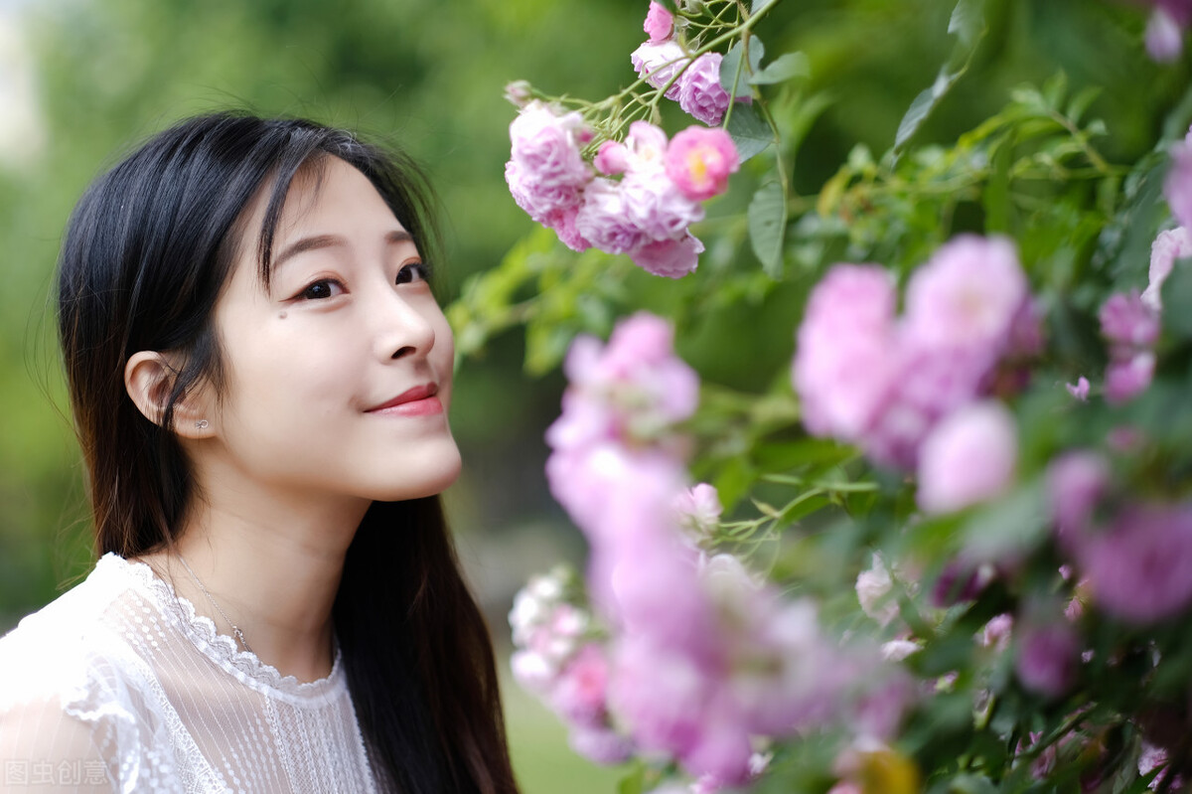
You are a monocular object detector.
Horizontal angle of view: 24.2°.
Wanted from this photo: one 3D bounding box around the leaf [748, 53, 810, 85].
[{"bbox_3d":[0.093,-0.167,1.420,0.037,0.017,0.020,0,0,-37],"label":"leaf"}]

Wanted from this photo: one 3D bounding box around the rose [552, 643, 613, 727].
[{"bbox_3d":[-0.006,0.155,1.500,0.034,0.046,0.034,0,0,14],"label":"rose"}]

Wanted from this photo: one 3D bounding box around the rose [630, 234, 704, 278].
[{"bbox_3d":[0.035,-0.072,1.380,0.036,0.027,0.032,0,0,-14],"label":"rose"}]

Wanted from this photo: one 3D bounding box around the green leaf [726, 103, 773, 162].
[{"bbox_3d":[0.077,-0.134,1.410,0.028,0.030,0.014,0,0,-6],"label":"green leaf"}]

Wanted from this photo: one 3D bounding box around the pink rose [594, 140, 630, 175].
[{"bbox_3d":[0.008,-0.118,1.370,0.019,0.018,0.019,0,0,0],"label":"pink rose"}]

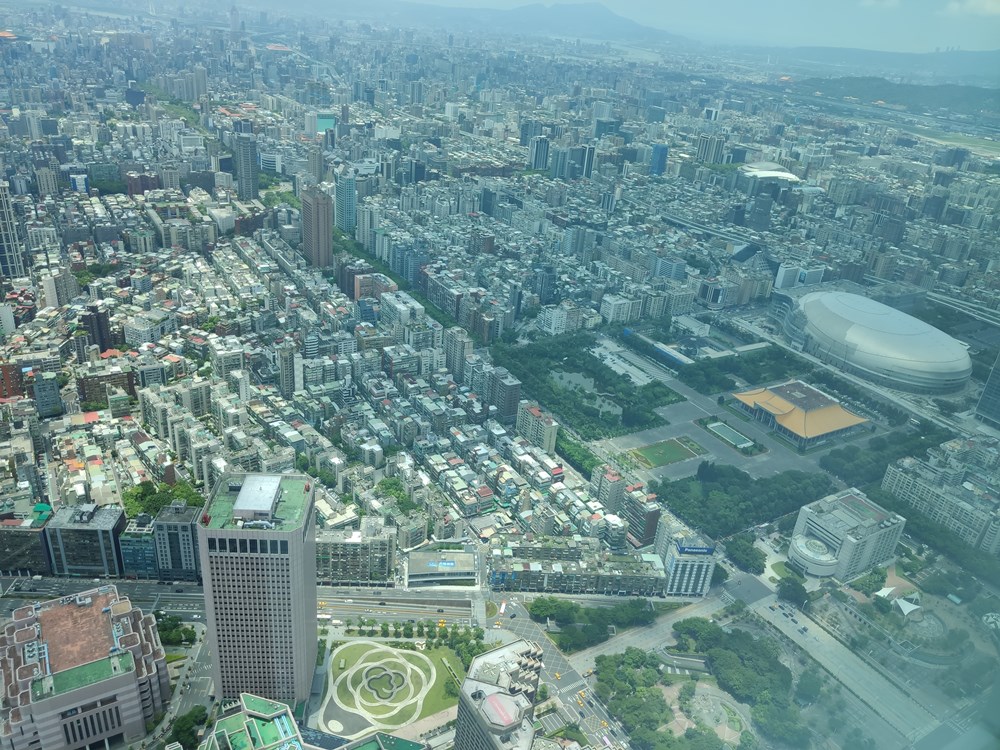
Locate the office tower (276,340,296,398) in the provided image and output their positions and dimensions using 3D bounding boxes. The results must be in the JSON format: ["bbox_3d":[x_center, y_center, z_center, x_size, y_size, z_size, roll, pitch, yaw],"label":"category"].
[{"bbox_3d":[-216.830,-1.170,768.490,12.350,57.420,9.230,18,28,23],"label":"office tower"}]

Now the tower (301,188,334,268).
[{"bbox_3d":[-279.360,-223.380,1149.150,27.870,109.870,57.810,-10,30,-30],"label":"tower"}]

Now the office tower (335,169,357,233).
[{"bbox_3d":[-272.350,-306.160,1325.240,16.850,100.700,57.650,-10,30,-29],"label":"office tower"}]

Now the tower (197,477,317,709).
[{"bbox_3d":[-135.300,126.080,434.940,53.120,136.000,52.370,2,26,-7],"label":"tower"}]

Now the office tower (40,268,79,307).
[{"bbox_3d":[-540.370,-105.030,927.770,14.730,43.740,39.460,9,26,6],"label":"office tower"}]

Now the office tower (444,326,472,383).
[{"bbox_3d":[-46.920,-22.610,848.170,12.910,57.470,44.290,-10,30,-30],"label":"office tower"}]

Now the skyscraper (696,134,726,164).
[{"bbox_3d":[670.730,-717.180,2388.010,39.360,82.370,69.230,-10,30,-29],"label":"skyscraper"}]

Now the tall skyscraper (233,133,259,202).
[{"bbox_3d":[-480.480,-389.010,1420.840,34.000,128.000,30.000,-9,30,-28],"label":"tall skyscraper"}]

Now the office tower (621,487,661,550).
[{"bbox_3d":[112.000,116.280,613.730,17.000,40.000,31.500,-9,30,-28],"label":"office tower"}]

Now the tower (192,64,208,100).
[{"bbox_3d":[-1009.010,-977.970,2531.260,39.000,110.000,34.000,-9,30,-28],"label":"tower"}]

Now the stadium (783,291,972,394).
[{"bbox_3d":[511.550,-56.310,1017.470,186.000,64.000,252.000,-9,30,-27],"label":"stadium"}]

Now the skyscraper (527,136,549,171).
[{"bbox_3d":[105.230,-597.030,2029.920,40.910,77.990,30.270,-10,30,-30],"label":"skyscraper"}]

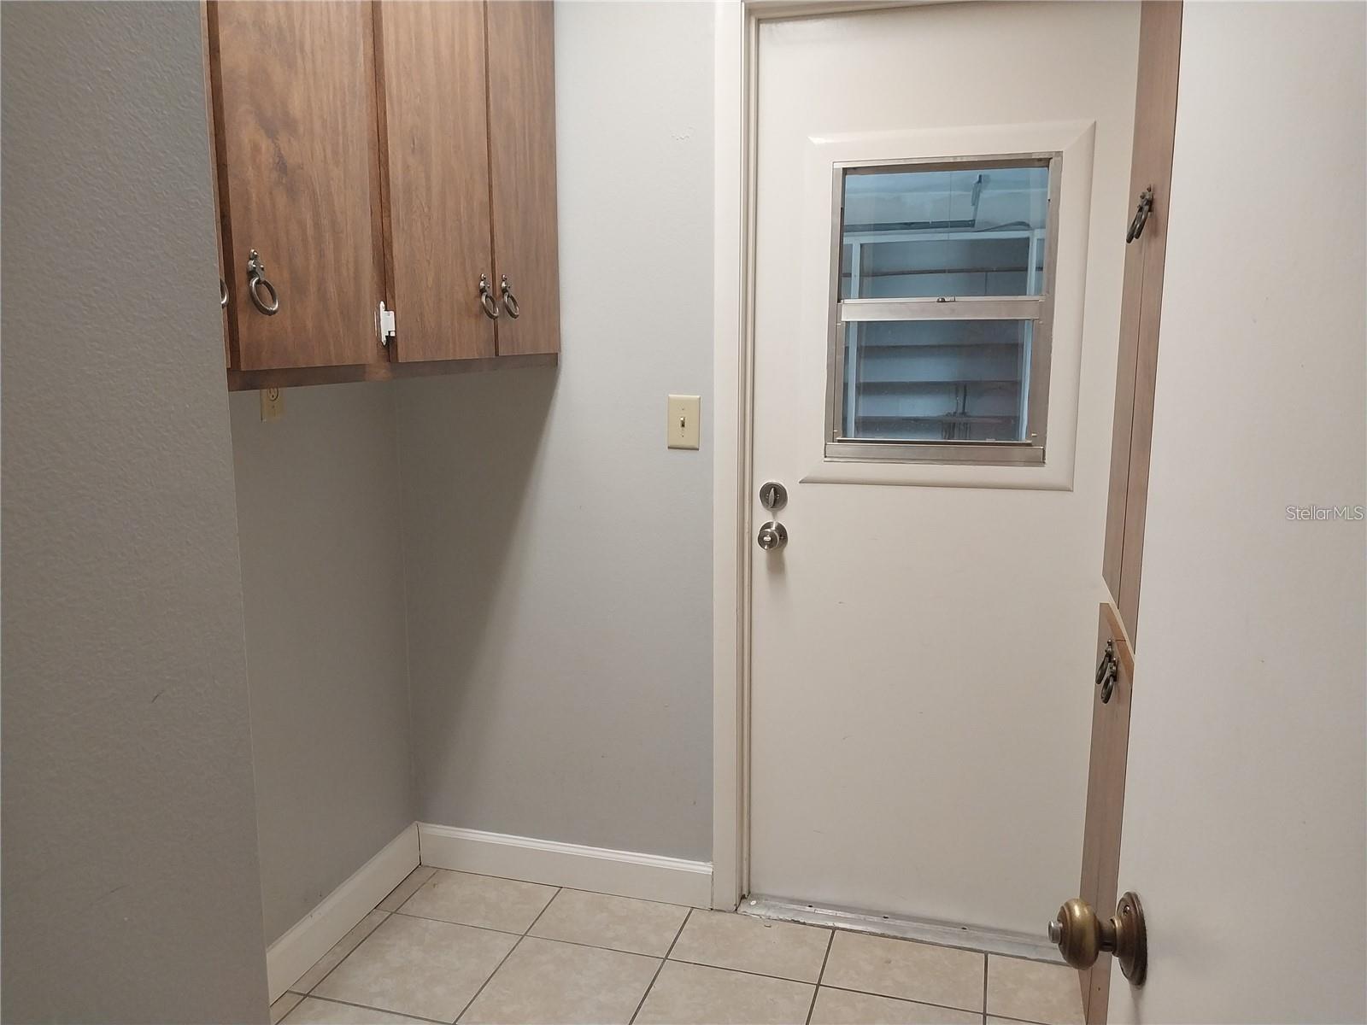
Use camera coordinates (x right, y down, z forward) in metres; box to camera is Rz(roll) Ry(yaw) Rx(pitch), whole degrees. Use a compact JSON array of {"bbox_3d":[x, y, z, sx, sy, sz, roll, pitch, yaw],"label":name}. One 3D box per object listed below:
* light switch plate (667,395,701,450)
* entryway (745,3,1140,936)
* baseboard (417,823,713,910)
[{"bbox_3d":[0.002,-0.198,2.278,0.071,0.117,0.012,2,9,15],"label":"light switch plate"},{"bbox_3d":[0.543,-0.052,2.232,0.800,1.987,0.044,2,9,15],"label":"entryway"},{"bbox_3d":[-0.306,0.867,2.533,0.781,0.119,0.014,2,9,15],"label":"baseboard"}]

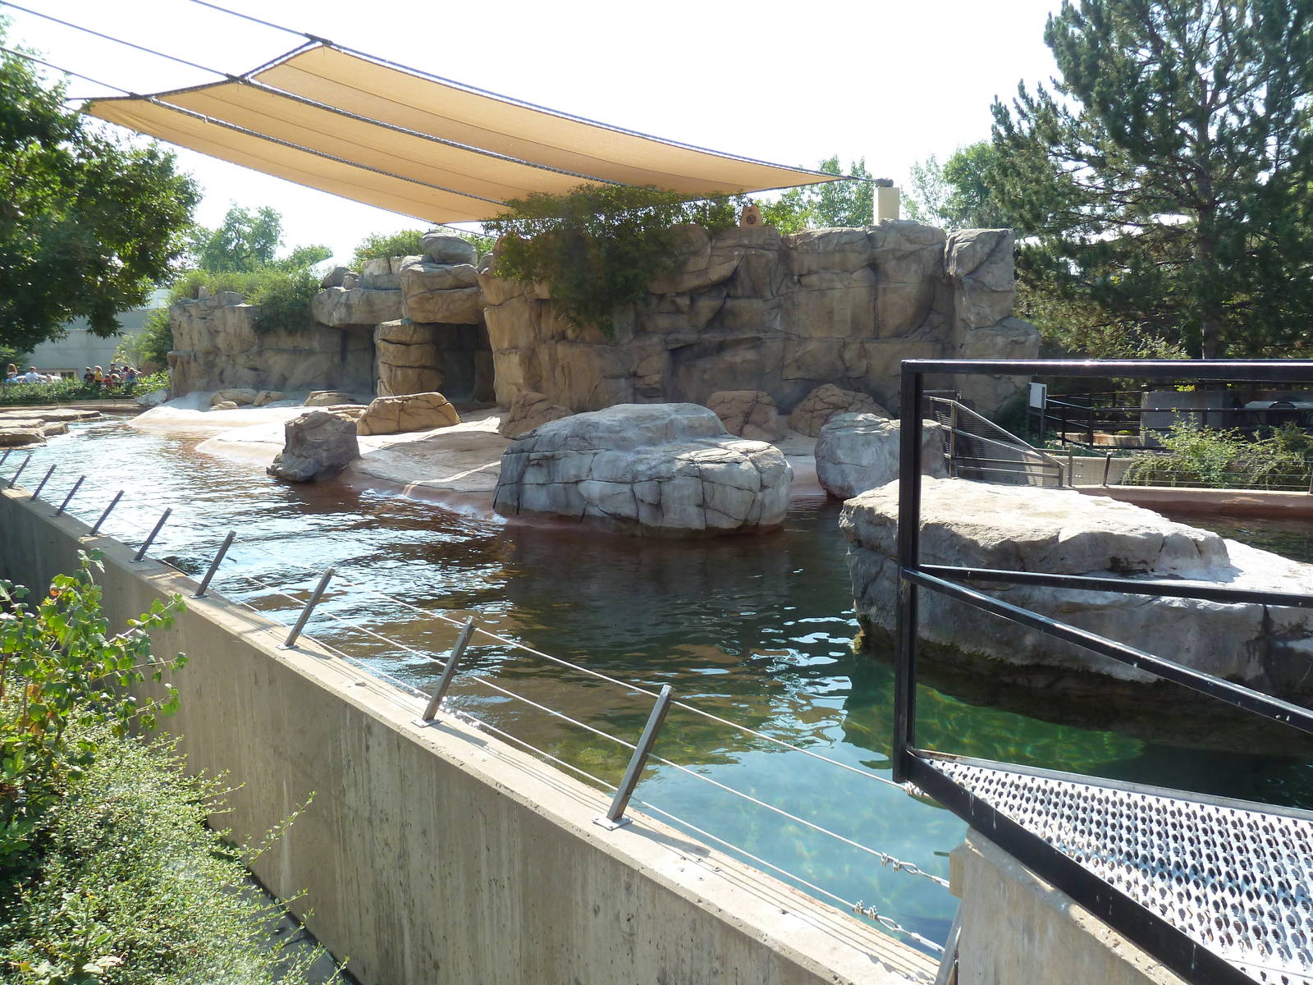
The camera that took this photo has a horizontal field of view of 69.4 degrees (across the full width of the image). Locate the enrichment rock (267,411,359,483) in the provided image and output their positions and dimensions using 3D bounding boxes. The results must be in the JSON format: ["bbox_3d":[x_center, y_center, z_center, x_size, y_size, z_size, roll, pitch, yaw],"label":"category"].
[{"bbox_3d":[-5.583,-0.779,15.429,1.420,1.060,1.250,-3,8,-15],"label":"enrichment rock"}]

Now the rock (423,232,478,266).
[{"bbox_3d":[-4.981,-5.885,23.000,1.300,0.800,1.000,-2,8,-7],"label":"rock"}]

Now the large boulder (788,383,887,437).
[{"bbox_3d":[3.563,-1.633,18.557,1.950,0.940,1.500,-1,8,0],"label":"large boulder"}]

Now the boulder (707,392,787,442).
[{"bbox_3d":[1.513,-1.309,16.300,1.380,0.900,1.050,0,8,3],"label":"boulder"}]

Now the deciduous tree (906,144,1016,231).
[{"bbox_3d":[12.102,-8.359,37.227,5.200,10.500,5.200,-1,8,0],"label":"deciduous tree"}]

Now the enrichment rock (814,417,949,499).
[{"bbox_3d":[3.085,-0.545,13.053,1.720,1.080,1.450,-2,8,-10],"label":"enrichment rock"}]

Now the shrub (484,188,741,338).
[{"bbox_3d":[-0.803,-4.642,19.400,5.200,3.000,2.300,-1,8,-2],"label":"shrub"}]

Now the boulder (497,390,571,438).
[{"bbox_3d":[-2.135,-1.404,16.700,1.250,0.780,1.000,-1,8,-4],"label":"boulder"}]

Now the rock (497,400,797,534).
[{"bbox_3d":[-0.124,-0.354,11.106,3.200,1.310,2.300,2,8,20],"label":"rock"}]

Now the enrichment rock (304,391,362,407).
[{"bbox_3d":[-9.003,-2.596,26.378,1.600,0.450,1.100,-1,8,0],"label":"enrichment rock"}]

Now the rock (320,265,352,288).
[{"bbox_3d":[-9.245,-6.226,27.391,0.920,0.670,0.700,-2,8,-10],"label":"rock"}]

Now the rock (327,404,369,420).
[{"bbox_3d":[-6.595,-1.707,20.300,1.000,0.380,0.800,-2,8,-11],"label":"rock"}]

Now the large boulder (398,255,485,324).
[{"bbox_3d":[-5.651,-5.338,24.996,2.200,1.720,1.900,-1,8,-5],"label":"large boulder"}]

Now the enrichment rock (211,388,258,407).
[{"bbox_3d":[-13.777,-3.126,31.000,1.500,0.620,1.100,-3,8,-15],"label":"enrichment rock"}]

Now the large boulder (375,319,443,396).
[{"bbox_3d":[-6.087,-3.304,23.500,1.600,1.950,1.500,-2,8,-9],"label":"large boulder"}]

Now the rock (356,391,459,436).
[{"bbox_3d":[-4.621,-1.497,17.800,1.850,0.780,1.000,-2,8,-9],"label":"rock"}]

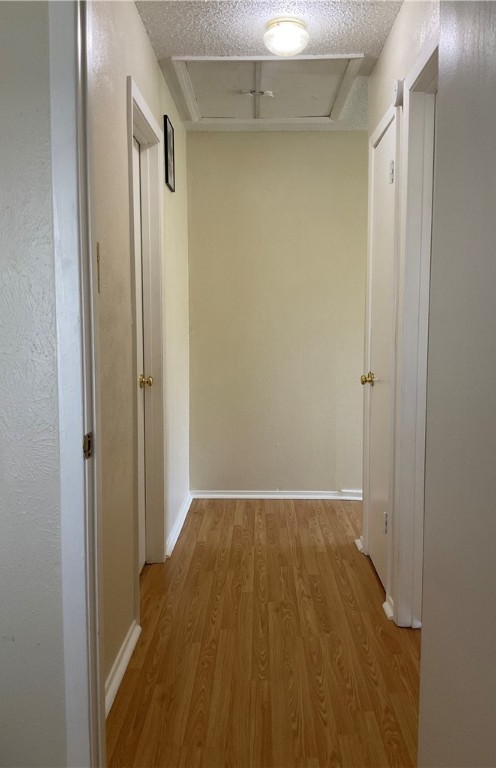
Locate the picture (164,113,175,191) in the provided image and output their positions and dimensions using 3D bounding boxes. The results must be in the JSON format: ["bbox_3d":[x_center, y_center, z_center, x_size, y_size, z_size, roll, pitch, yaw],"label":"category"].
[{"bbox_3d":[-0.413,-1.211,3.415,0.021,0.337,0.270,0,5,1],"label":"picture"}]

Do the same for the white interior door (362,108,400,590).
[{"bbox_3d":[0.627,-0.116,3.000,0.050,2.050,0.510,0,5,1],"label":"white interior door"}]

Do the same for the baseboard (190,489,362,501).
[{"bbox_3d":[0.195,0.754,4.393,1.200,0.062,0.033,0,5,1],"label":"baseboard"}]

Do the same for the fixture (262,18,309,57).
[{"bbox_3d":[0.161,-1.442,2.726,0.197,0.132,0.197,0,5,1],"label":"fixture"}]

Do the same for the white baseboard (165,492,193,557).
[{"bbox_3d":[-0.399,0.805,3.868,0.033,0.064,1.100,0,5,1],"label":"white baseboard"}]

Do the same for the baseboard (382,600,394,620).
[{"bbox_3d":[0.589,0.918,2.668,0.033,0.064,0.120,0,5,1],"label":"baseboard"}]

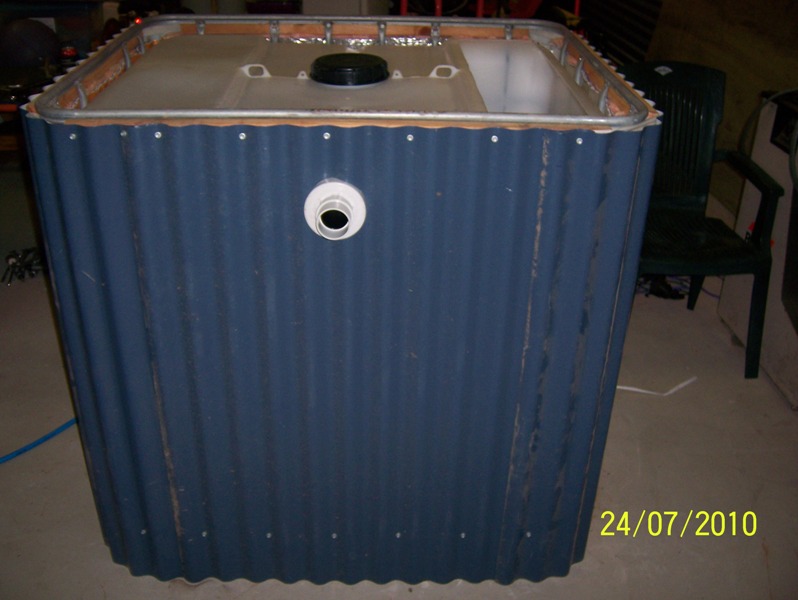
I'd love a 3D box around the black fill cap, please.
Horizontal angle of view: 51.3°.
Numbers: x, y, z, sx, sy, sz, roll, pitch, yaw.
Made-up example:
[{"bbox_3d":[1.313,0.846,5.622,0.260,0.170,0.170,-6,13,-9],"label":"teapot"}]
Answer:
[{"bbox_3d":[-0.114,-0.542,1.955,0.184,0.041,0.184,1,29,-2],"label":"black fill cap"}]

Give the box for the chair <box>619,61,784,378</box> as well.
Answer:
[{"bbox_3d":[0.970,-0.280,2.900,0.580,0.935,0.610,-1,29,-5],"label":"chair"}]

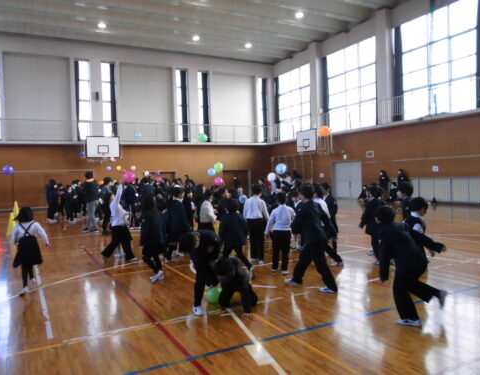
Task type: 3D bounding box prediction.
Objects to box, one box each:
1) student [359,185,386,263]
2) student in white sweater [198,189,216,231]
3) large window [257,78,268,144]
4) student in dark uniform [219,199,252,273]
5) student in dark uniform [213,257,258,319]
[{"bbox_3d":[2.258,0.602,6.350,0.460,1.270,0.380,-2,2,9],"label":"student"},{"bbox_3d":[-0.563,0.692,6.500,0.360,1.279,0.350,-3,2,-28],"label":"student in white sweater"},{"bbox_3d":[1.612,-5.400,26.267,0.908,4.491,0.150,-3,3,-28],"label":"large window"},{"bbox_3d":[-0.083,0.764,5.650,0.420,1.166,0.520,-3,2,-21],"label":"student in dark uniform"},{"bbox_3d":[-0.046,1.026,4.073,0.440,0.560,0.620,-1,1,18],"label":"student in dark uniform"}]

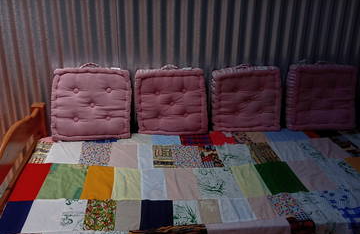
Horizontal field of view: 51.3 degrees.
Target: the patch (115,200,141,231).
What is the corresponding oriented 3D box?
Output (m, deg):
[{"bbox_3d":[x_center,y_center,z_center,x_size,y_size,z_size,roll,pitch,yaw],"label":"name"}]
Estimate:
[{"bbox_3d":[-0.190,0.365,1.400,0.094,0.012,0.184,-1,22,-5],"label":"patch"}]

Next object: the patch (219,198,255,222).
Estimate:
[{"bbox_3d":[0.215,0.356,1.439,0.124,0.012,0.143,-1,22,-5],"label":"patch"}]

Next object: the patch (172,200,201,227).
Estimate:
[{"bbox_3d":[0.024,0.375,1.468,0.106,0.020,0.167,0,22,-3],"label":"patch"}]

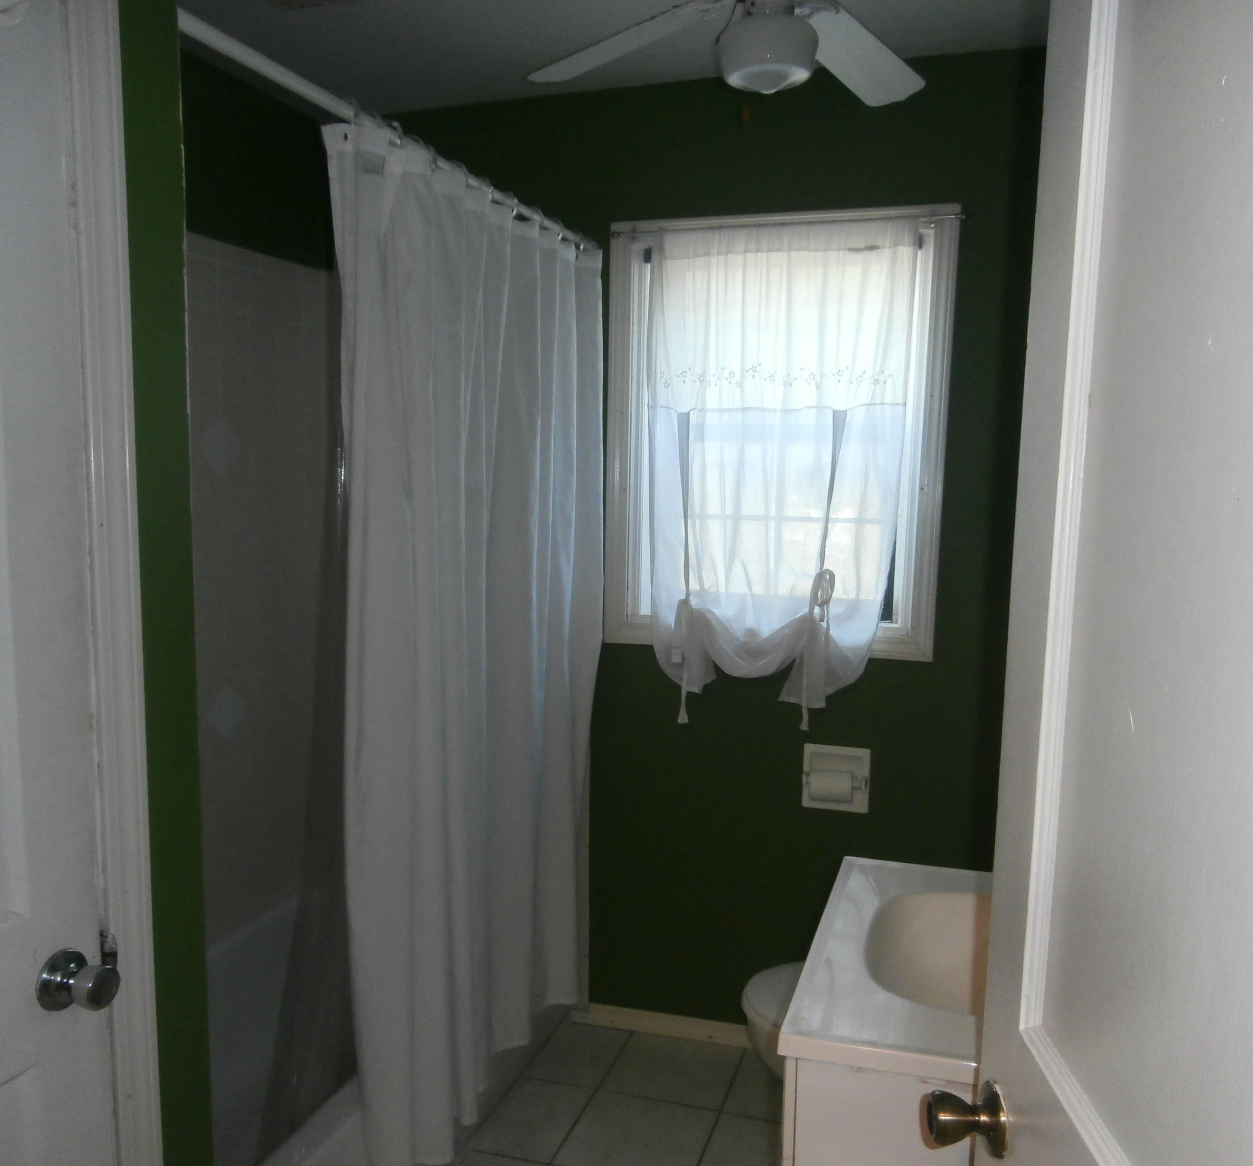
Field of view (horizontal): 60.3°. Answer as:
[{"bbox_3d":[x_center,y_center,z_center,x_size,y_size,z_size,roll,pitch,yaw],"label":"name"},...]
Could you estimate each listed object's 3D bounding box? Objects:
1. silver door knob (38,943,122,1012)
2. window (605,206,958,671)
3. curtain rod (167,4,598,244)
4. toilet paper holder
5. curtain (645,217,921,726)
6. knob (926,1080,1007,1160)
[{"bbox_3d":[-0.602,0.444,1.194,0.060,0.067,0.067,3,6,18],"label":"silver door knob"},{"bbox_3d":[0.354,-0.355,2.635,0.830,1.055,0.090,3,6,18],"label":"window"},{"bbox_3d":[-0.304,-0.756,1.990,0.027,0.027,1.520,3,7,17],"label":"curtain rod"},{"bbox_3d":[0.513,0.479,2.637,0.161,0.158,0.070,3,6,18],"label":"toilet paper holder"},{"bbox_3d":[0.351,-0.247,2.567,0.620,1.201,0.080,3,6,18],"label":"curtain"},{"bbox_3d":[0.306,0.487,0.980,0.061,0.066,0.066,1,6,2],"label":"knob"}]

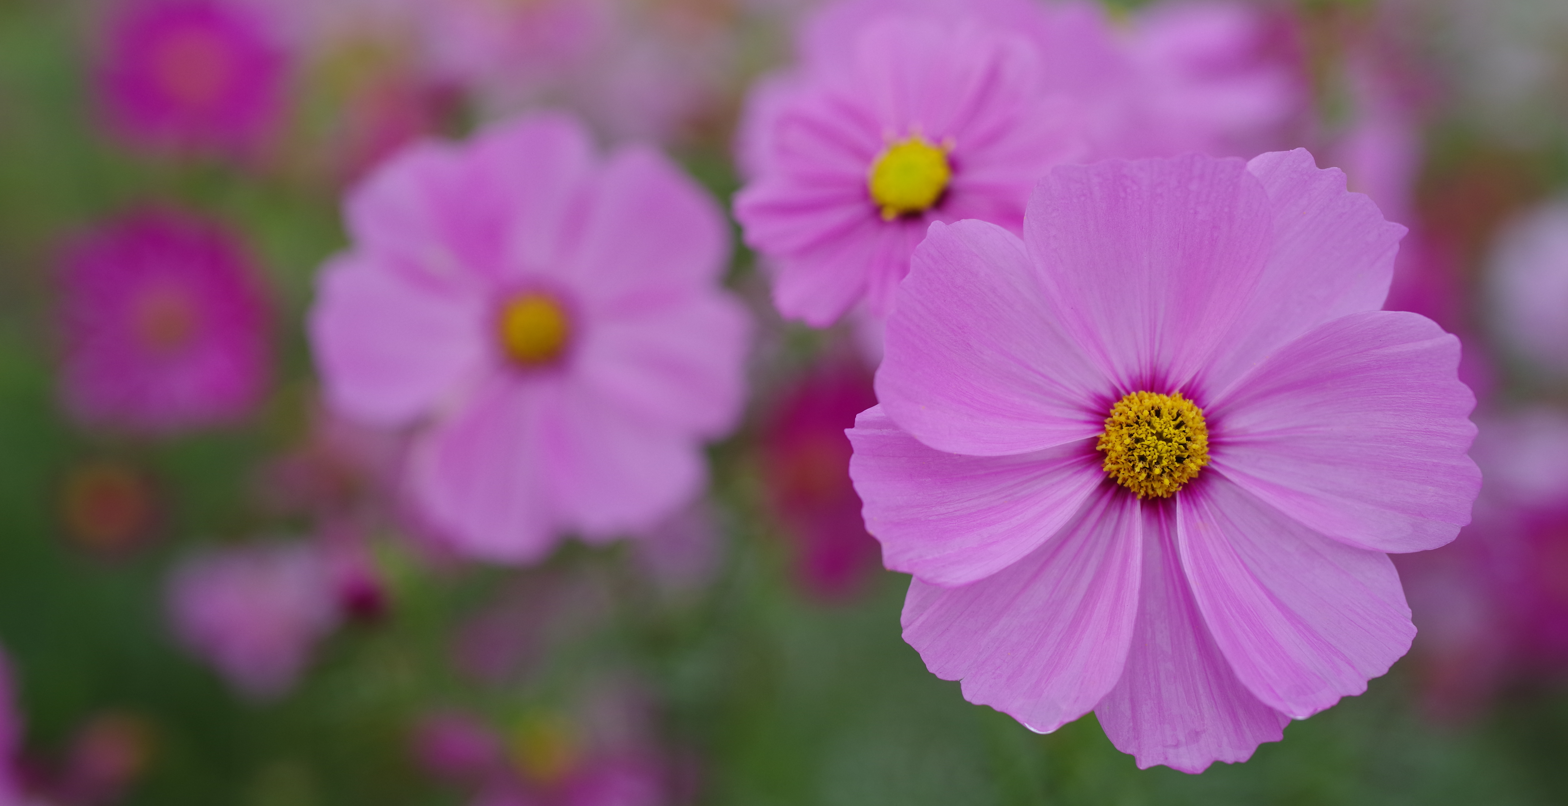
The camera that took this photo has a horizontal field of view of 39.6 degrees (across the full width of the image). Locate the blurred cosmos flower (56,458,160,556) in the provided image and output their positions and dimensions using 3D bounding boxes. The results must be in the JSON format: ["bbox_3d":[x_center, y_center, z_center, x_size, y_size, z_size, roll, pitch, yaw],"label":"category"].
[{"bbox_3d":[-0.245,0.038,0.790,0.034,0.034,0.023,-2,-6,-8],"label":"blurred cosmos flower"}]

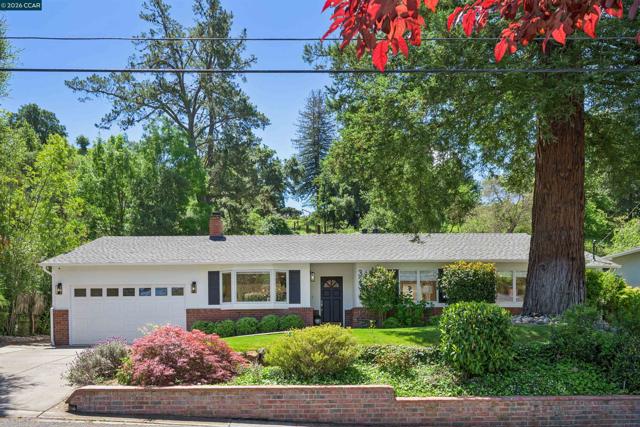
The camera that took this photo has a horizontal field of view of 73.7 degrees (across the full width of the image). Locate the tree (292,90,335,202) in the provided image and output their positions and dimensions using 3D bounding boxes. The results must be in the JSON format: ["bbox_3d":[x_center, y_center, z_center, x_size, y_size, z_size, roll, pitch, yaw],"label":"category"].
[{"bbox_3d":[-0.773,-8.718,60.000,6.300,17.000,6.300,0,0,0],"label":"tree"}]

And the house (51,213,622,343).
[{"bbox_3d":[0.115,2.447,19.700,20.700,4.900,9.300,0,0,0],"label":"house"}]

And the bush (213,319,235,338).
[{"bbox_3d":[-3.447,4.150,15.400,0.840,0.700,0.820,0,0,0],"label":"bush"}]

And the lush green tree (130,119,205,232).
[{"bbox_3d":[-11.079,-1.962,31.000,5.600,10.000,5.200,0,0,0],"label":"lush green tree"}]

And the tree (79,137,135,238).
[{"bbox_3d":[-15.511,-1.090,31.000,4.200,9.200,4.000,0,0,0],"label":"tree"}]

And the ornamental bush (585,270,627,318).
[{"bbox_3d":[9.635,2.767,14.400,1.500,1.650,1.450,0,0,0],"label":"ornamental bush"}]

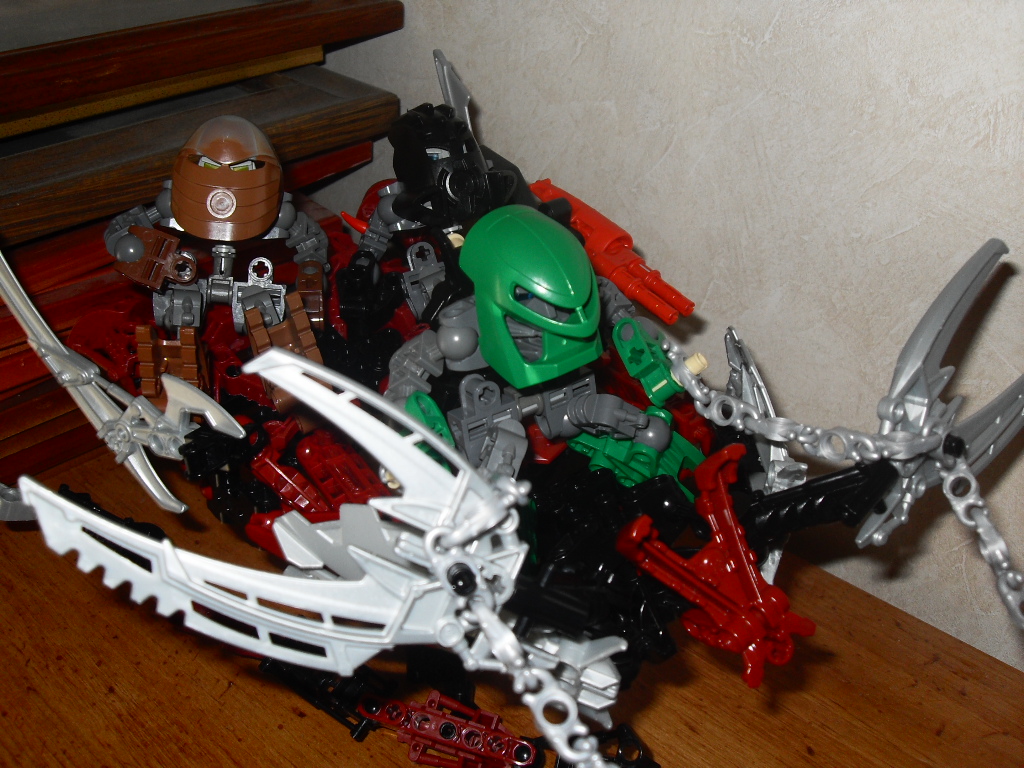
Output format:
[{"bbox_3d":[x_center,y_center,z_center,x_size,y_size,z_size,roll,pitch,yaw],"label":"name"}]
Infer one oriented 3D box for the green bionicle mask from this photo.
[{"bbox_3d":[0.008,-0.022,0.268,0.032,0.041,0.031,-21,31,-32],"label":"green bionicle mask"}]

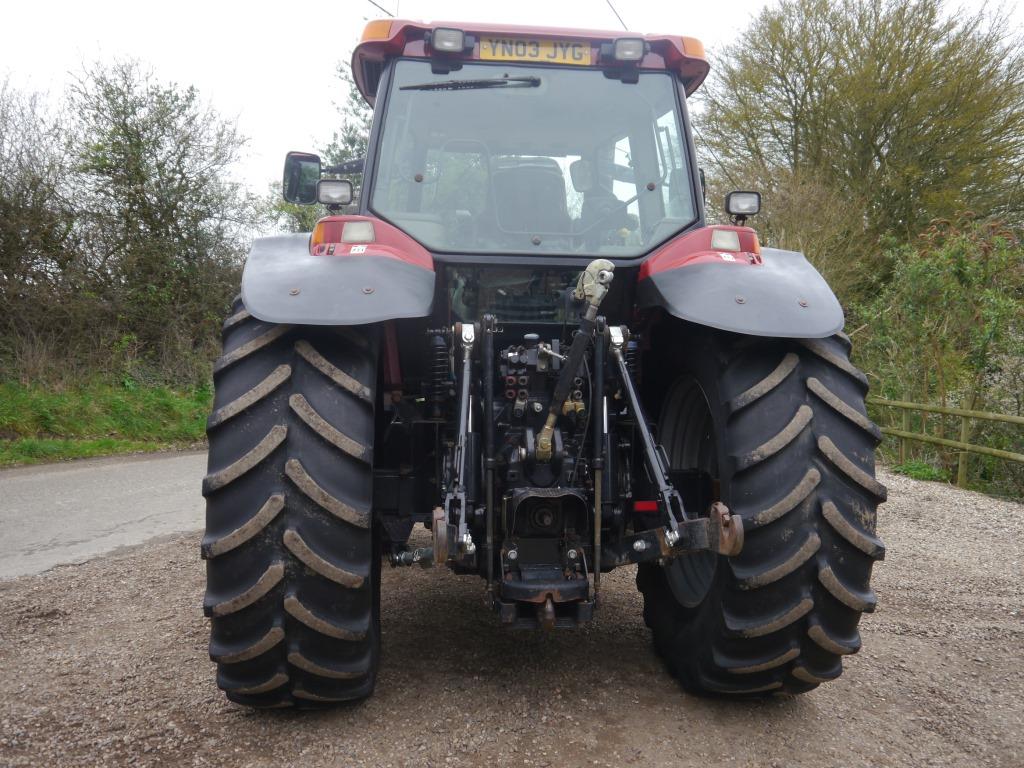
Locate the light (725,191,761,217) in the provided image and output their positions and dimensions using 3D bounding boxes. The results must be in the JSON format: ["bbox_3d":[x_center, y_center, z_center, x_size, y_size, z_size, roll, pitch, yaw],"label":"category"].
[{"bbox_3d":[0.998,-0.780,4.103,0.147,0.103,0.095,1,6,-8],"label":"light"}]

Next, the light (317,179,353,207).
[{"bbox_3d":[-0.738,-0.798,3.955,0.147,0.103,0.095,1,6,-8],"label":"light"}]

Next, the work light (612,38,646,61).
[{"bbox_3d":[0.527,-1.507,4.263,0.146,0.104,0.095,1,15,-5],"label":"work light"}]

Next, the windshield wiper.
[{"bbox_3d":[-0.196,-1.413,4.460,0.655,0.068,0.060,1,0,-5],"label":"windshield wiper"}]

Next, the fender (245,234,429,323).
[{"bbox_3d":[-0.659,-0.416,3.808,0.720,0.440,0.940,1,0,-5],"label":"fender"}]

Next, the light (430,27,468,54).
[{"bbox_3d":[-0.280,-1.522,4.195,0.146,0.104,0.095,1,15,-5],"label":"light"}]

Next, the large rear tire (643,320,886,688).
[{"bbox_3d":[1.048,0.472,4.369,0.615,1.757,1.807,1,0,-5],"label":"large rear tire"}]

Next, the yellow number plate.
[{"bbox_3d":[0.112,-1.555,4.421,0.520,0.111,0.012,1,-9,-5],"label":"yellow number plate"}]

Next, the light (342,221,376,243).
[{"bbox_3d":[-0.620,-0.612,3.846,0.132,0.085,0.060,1,-5,-5],"label":"light"}]

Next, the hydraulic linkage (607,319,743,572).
[{"bbox_3d":[0.568,0.269,3.667,0.430,1.000,0.880,1,0,-5],"label":"hydraulic linkage"}]

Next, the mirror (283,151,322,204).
[{"bbox_3d":[-1.158,-1.140,5.250,0.205,0.298,0.090,1,0,-20],"label":"mirror"}]

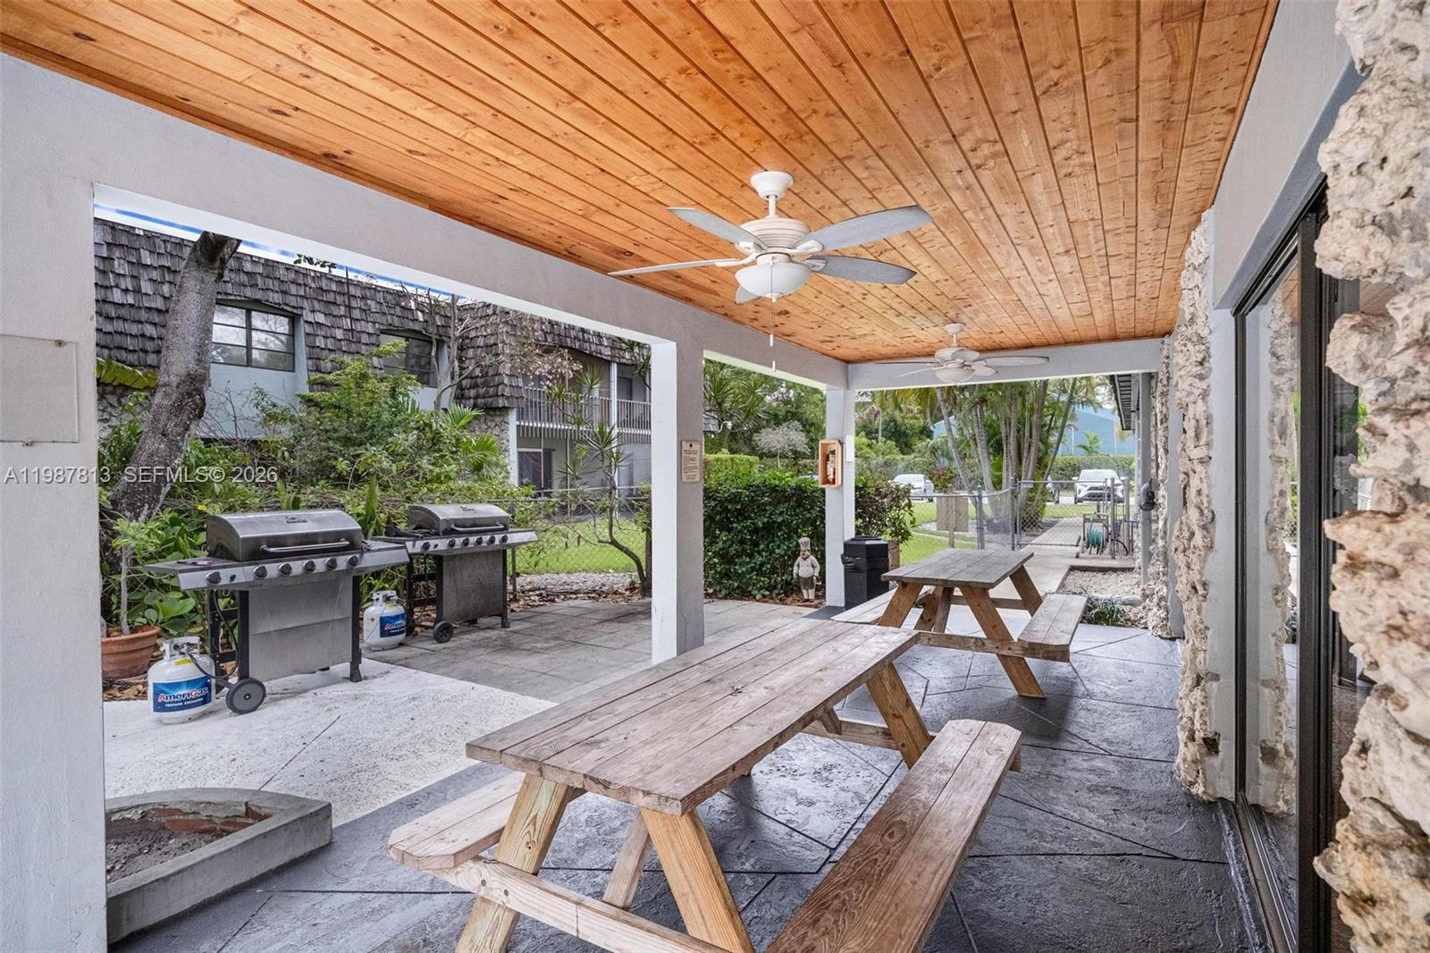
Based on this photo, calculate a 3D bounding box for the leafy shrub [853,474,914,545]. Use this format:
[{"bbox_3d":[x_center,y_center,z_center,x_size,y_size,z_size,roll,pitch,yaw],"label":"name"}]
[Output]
[{"bbox_3d":[2.005,0.710,8.305,0.980,1.340,0.850,0,0,32],"label":"leafy shrub"}]

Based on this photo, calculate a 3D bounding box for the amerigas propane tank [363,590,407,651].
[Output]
[{"bbox_3d":[-2.709,1.191,5.568,0.312,0.456,0.312,-1,0,-20],"label":"amerigas propane tank"}]

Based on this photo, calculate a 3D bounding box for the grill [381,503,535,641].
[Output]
[{"bbox_3d":[-2.349,0.853,6.126,0.620,1.180,1.370,0,0,35],"label":"grill"}]

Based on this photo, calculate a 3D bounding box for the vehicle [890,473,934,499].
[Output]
[{"bbox_3d":[10.755,0.696,36.706,1.840,1.560,4.500,0,0,24],"label":"vehicle"}]

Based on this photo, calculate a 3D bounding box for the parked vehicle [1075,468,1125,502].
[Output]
[{"bbox_3d":[18.403,0.386,32.204,1.860,1.660,4.550,0,0,32],"label":"parked vehicle"}]

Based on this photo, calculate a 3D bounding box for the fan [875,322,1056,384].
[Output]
[{"bbox_3d":[1.889,-0.959,5.294,1.310,0.460,1.310,0,0,32],"label":"fan"}]

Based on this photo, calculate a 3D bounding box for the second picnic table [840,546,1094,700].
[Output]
[{"bbox_3d":[1.963,1.044,5.260,1.540,0.752,1.840,0,0,32],"label":"second picnic table"}]

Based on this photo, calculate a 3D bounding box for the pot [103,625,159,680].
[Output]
[{"bbox_3d":[-4.352,1.298,4.989,0.400,0.310,0.400,0,0,32],"label":"pot"}]

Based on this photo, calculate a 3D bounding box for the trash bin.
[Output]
[{"bbox_3d":[1.607,1.036,7.127,0.480,0.750,0.460,0,0,32],"label":"trash bin"}]

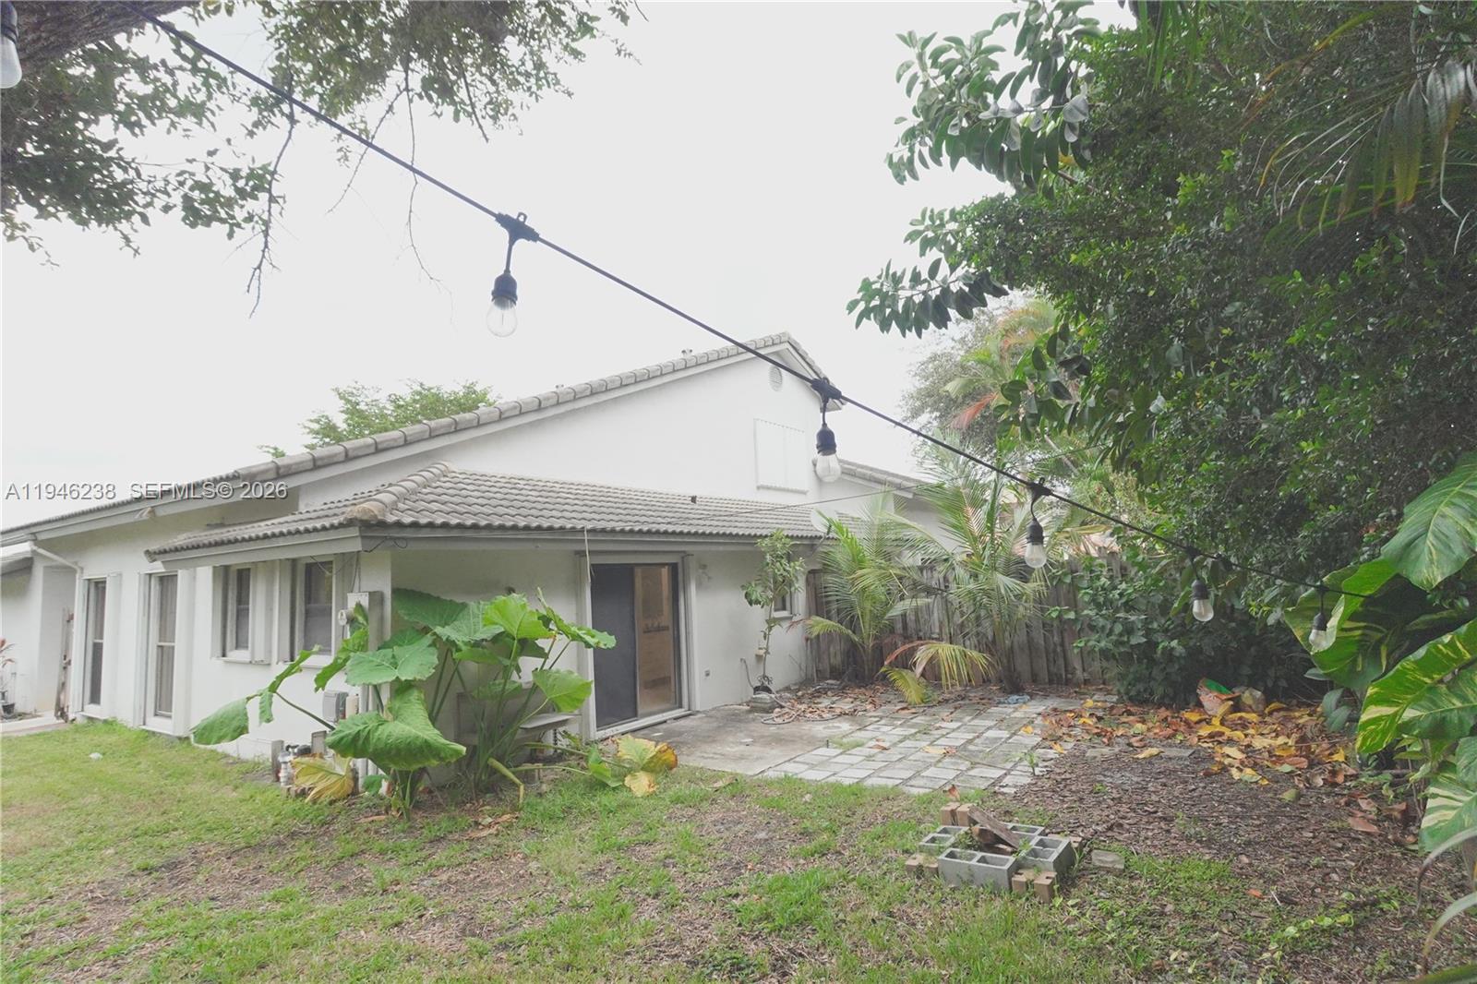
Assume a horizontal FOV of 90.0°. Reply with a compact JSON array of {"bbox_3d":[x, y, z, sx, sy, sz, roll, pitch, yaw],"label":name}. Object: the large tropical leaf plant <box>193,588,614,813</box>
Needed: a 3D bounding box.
[{"bbox_3d":[-2.939,1.821,6.536,3.400,1.860,1.700,-3,-6,0],"label":"large tropical leaf plant"}]

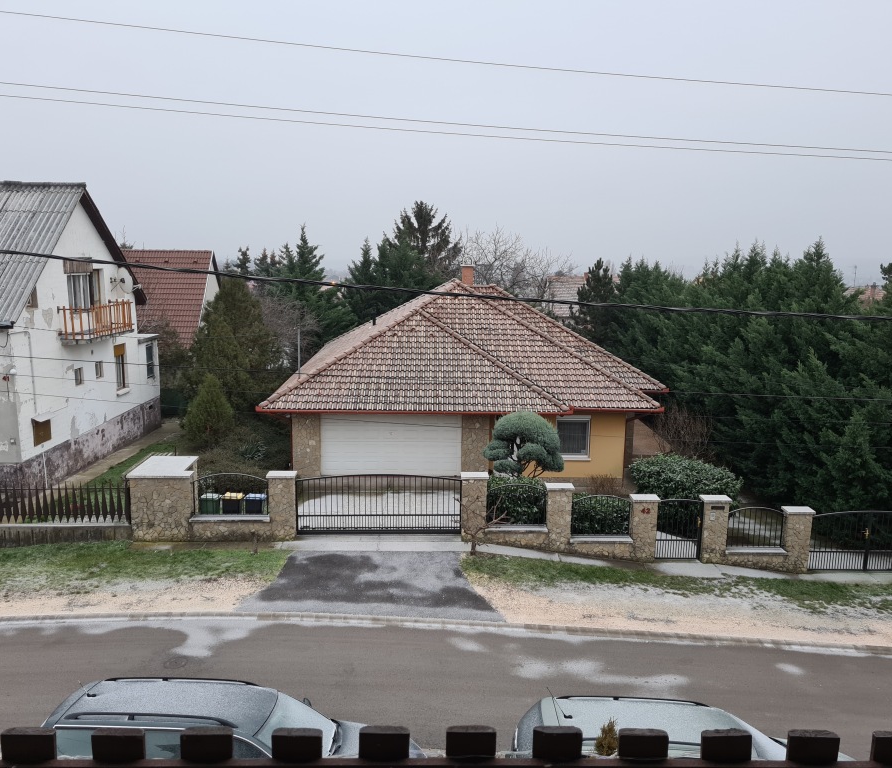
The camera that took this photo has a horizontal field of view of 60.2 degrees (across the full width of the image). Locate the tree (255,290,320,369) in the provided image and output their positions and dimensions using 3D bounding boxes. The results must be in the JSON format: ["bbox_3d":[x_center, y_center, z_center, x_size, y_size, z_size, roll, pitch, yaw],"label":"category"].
[{"bbox_3d":[-7.418,-1.757,36.434,3.340,5.310,3.340,1,9,0],"label":"tree"}]

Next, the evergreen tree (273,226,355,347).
[{"bbox_3d":[-7.482,-4.547,43.705,4.810,8.640,4.810,1,9,0],"label":"evergreen tree"}]

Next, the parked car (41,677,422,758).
[{"bbox_3d":[-2.494,4.238,8.919,4.700,1.500,1.800,2,6,1],"label":"parked car"}]

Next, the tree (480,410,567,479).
[{"bbox_3d":[2.144,2.021,21.712,2.290,2.600,2.000,1,9,0],"label":"tree"}]

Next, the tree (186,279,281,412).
[{"bbox_3d":[-8.341,-1.237,30.489,3.670,5.990,3.670,1,9,0],"label":"tree"}]

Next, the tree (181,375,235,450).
[{"bbox_3d":[-8.140,0.882,26.611,1.850,2.590,1.850,1,9,0],"label":"tree"}]

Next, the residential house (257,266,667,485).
[{"bbox_3d":[0.875,-1.398,30.884,13.800,6.400,15.800,1,9,-1],"label":"residential house"}]

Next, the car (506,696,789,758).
[{"bbox_3d":[2.721,4.559,8.754,4.500,1.600,1.800,3,6,1],"label":"car"}]

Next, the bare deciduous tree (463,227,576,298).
[{"bbox_3d":[4.413,-5.139,47.743,6.970,9.100,6.970,1,9,0],"label":"bare deciduous tree"}]

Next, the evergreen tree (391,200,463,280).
[{"bbox_3d":[-1.387,-6.767,51.894,5.490,10.950,5.490,1,9,0],"label":"evergreen tree"}]

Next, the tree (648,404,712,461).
[{"bbox_3d":[8.061,1.714,26.678,2.340,2.180,2.340,1,9,0],"label":"tree"}]

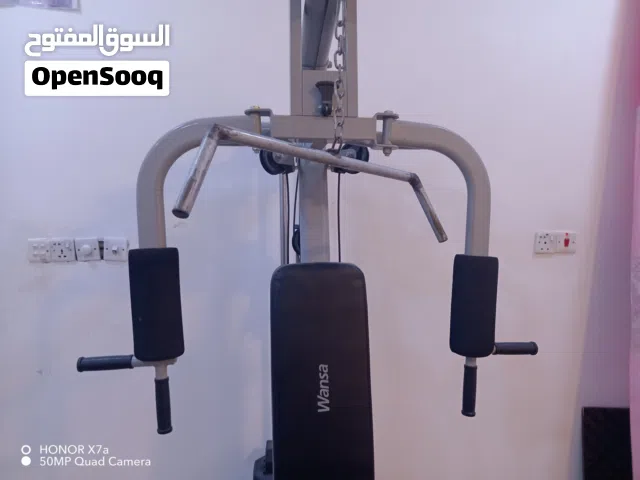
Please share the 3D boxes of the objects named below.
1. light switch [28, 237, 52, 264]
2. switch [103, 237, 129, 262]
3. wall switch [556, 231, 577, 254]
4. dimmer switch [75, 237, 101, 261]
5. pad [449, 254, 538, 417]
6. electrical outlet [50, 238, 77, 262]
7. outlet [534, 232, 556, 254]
[{"bbox_3d":[-1.030,0.041,1.699,0.086,0.086,0.016,-1,8,-5],"label":"light switch"},{"bbox_3d":[-0.760,0.035,1.719,0.086,0.086,0.022,-1,8,-5],"label":"switch"},{"bbox_3d":[1.002,0.011,1.877,0.086,0.086,0.018,-1,8,-5],"label":"wall switch"},{"bbox_3d":[-0.858,0.036,1.707,0.086,0.086,0.030,-1,8,-5],"label":"dimmer switch"},{"bbox_3d":[0.425,0.232,1.130,0.220,0.390,0.110,-2,8,-14],"label":"pad"},{"bbox_3d":[-0.947,0.038,1.706,0.086,0.086,0.016,-1,8,-5],"label":"electrical outlet"},{"bbox_3d":[0.915,0.013,1.870,0.086,0.086,0.016,-1,8,-5],"label":"outlet"}]

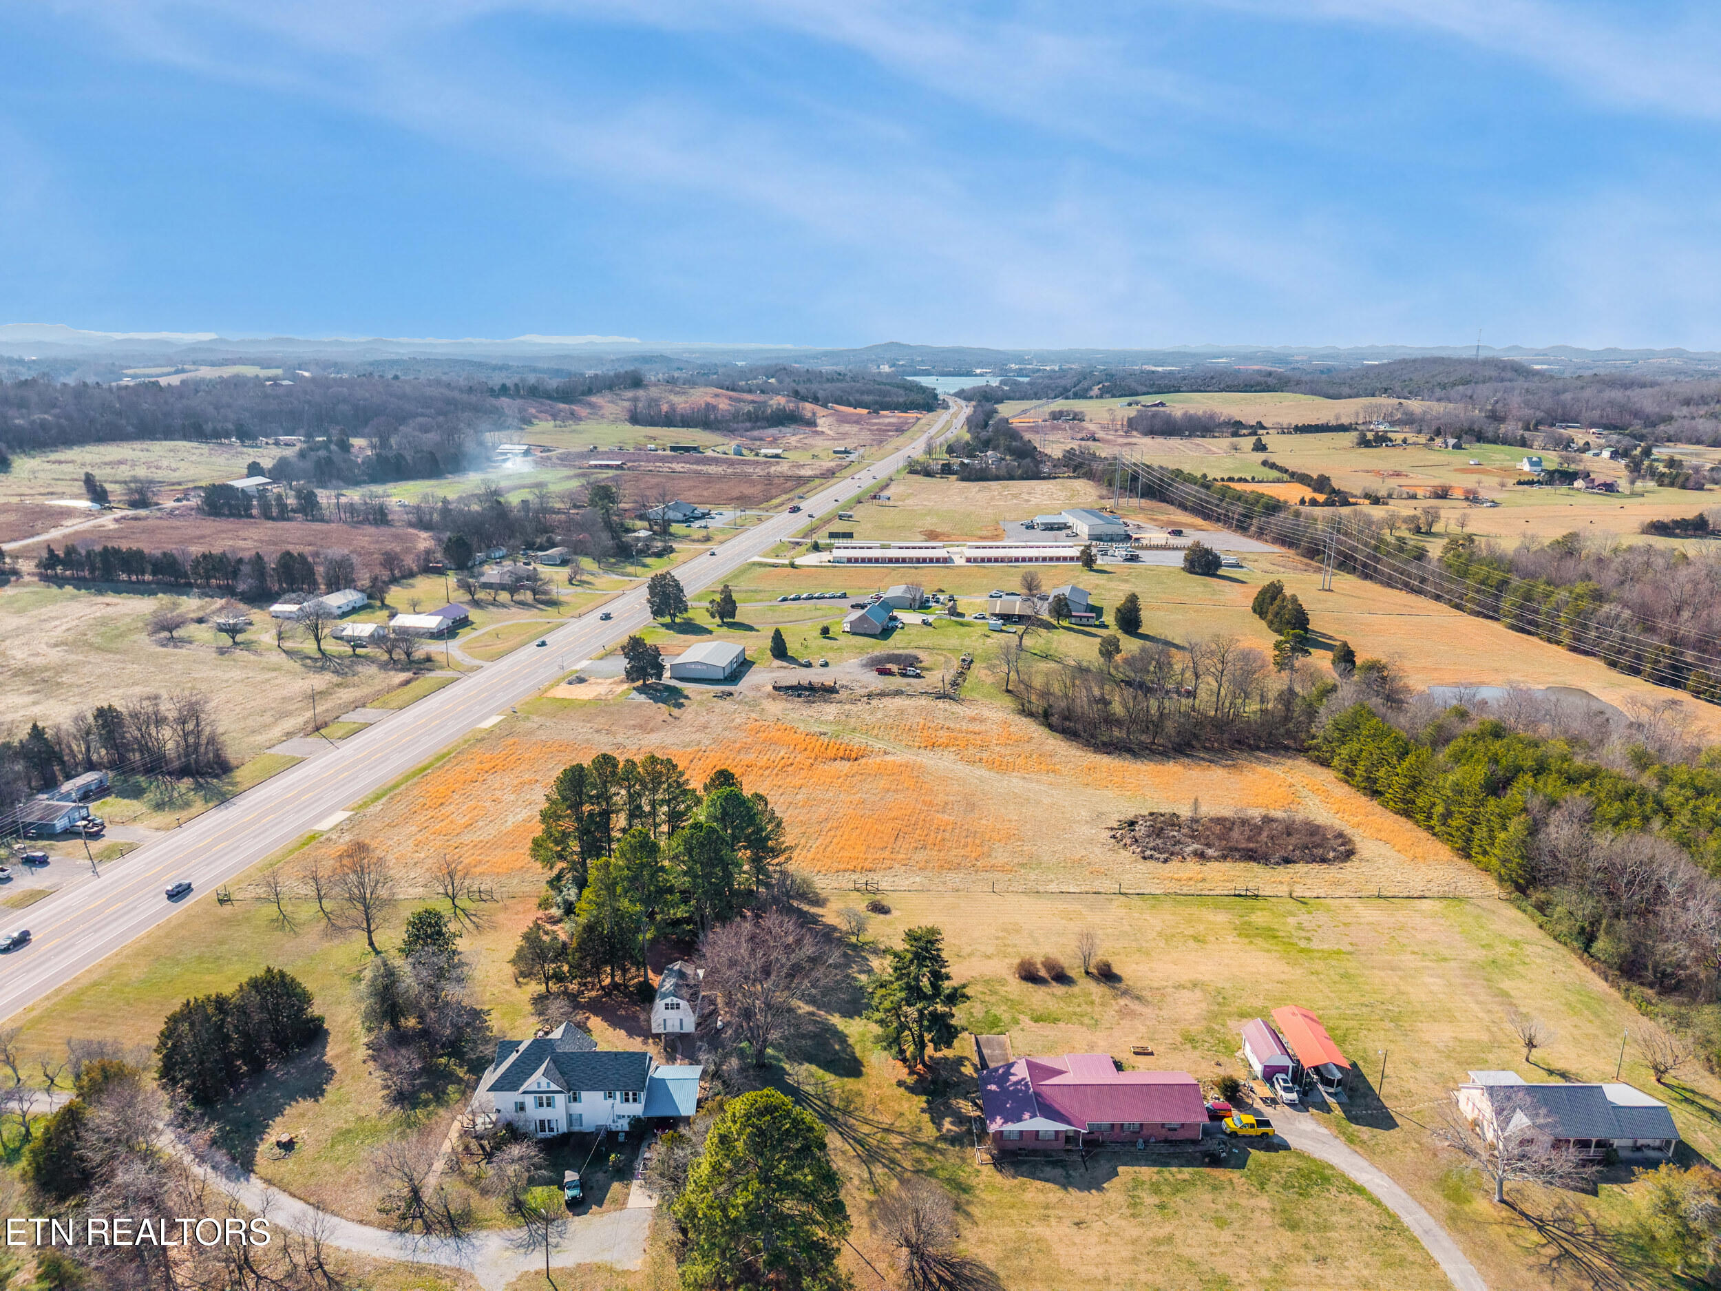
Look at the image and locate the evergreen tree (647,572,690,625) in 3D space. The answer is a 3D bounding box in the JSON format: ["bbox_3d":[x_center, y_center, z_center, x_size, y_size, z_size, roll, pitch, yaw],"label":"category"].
[{"bbox_3d":[-62.621,-15.990,390.699,13.500,17.000,13.500,0,14,0],"label":"evergreen tree"}]

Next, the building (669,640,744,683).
[{"bbox_3d":[-41.900,3.976,331.828,14.600,4.900,22.500,2,14,8],"label":"building"}]

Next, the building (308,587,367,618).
[{"bbox_3d":[-178.800,-14.919,406.577,12.000,5.200,18.500,2,14,7],"label":"building"}]

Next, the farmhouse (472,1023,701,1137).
[{"bbox_3d":[-31.600,50.370,139.500,26.000,8.700,11.600,0,14,0],"label":"farmhouse"}]

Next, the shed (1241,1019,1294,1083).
[{"bbox_3d":[51.070,50.550,149.630,3.950,3.450,7.900,0,14,1],"label":"shed"}]

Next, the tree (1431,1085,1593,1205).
[{"bbox_3d":[66.944,52.573,123.236,14.000,11.300,14.000,0,14,0],"label":"tree"}]

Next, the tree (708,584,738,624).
[{"bbox_3d":[-45.069,-13.511,390.502,9.620,13.100,9.620,0,14,0],"label":"tree"}]

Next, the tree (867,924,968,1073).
[{"bbox_3d":[7.330,44.196,150.633,12.300,20.000,12.300,0,14,0],"label":"tree"}]

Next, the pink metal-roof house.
[{"bbox_3d":[26.700,52.300,139.620,25.000,4.900,15.000,0,14,0],"label":"pink metal-roof house"}]

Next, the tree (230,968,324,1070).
[{"bbox_3d":[-72.627,46.006,148.723,10.360,11.700,10.360,0,14,0],"label":"tree"}]

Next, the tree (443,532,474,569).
[{"bbox_3d":[-164.677,-38.988,486.134,12.800,15.200,12.800,0,14,0],"label":"tree"}]

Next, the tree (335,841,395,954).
[{"bbox_3d":[-73.064,36.818,176.245,8.190,16.200,8.190,0,14,0],"label":"tree"}]

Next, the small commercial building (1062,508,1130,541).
[{"bbox_3d":[112.857,-58.245,577.956,17.500,7.900,45.000,-1,14,-6],"label":"small commercial building"}]

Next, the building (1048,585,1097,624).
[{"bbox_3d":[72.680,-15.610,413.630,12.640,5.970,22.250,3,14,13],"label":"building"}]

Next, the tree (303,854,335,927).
[{"bbox_3d":[-85.390,37.245,188.367,4.700,9.500,4.700,0,14,0],"label":"tree"}]

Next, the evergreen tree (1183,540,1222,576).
[{"bbox_3d":[137.460,-35.410,479.360,15.660,13.560,14.880,0,14,0],"label":"evergreen tree"}]

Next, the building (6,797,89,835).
[{"bbox_3d":[-151.900,31.478,223.772,9.200,4.100,8.300,2,14,8],"label":"building"}]

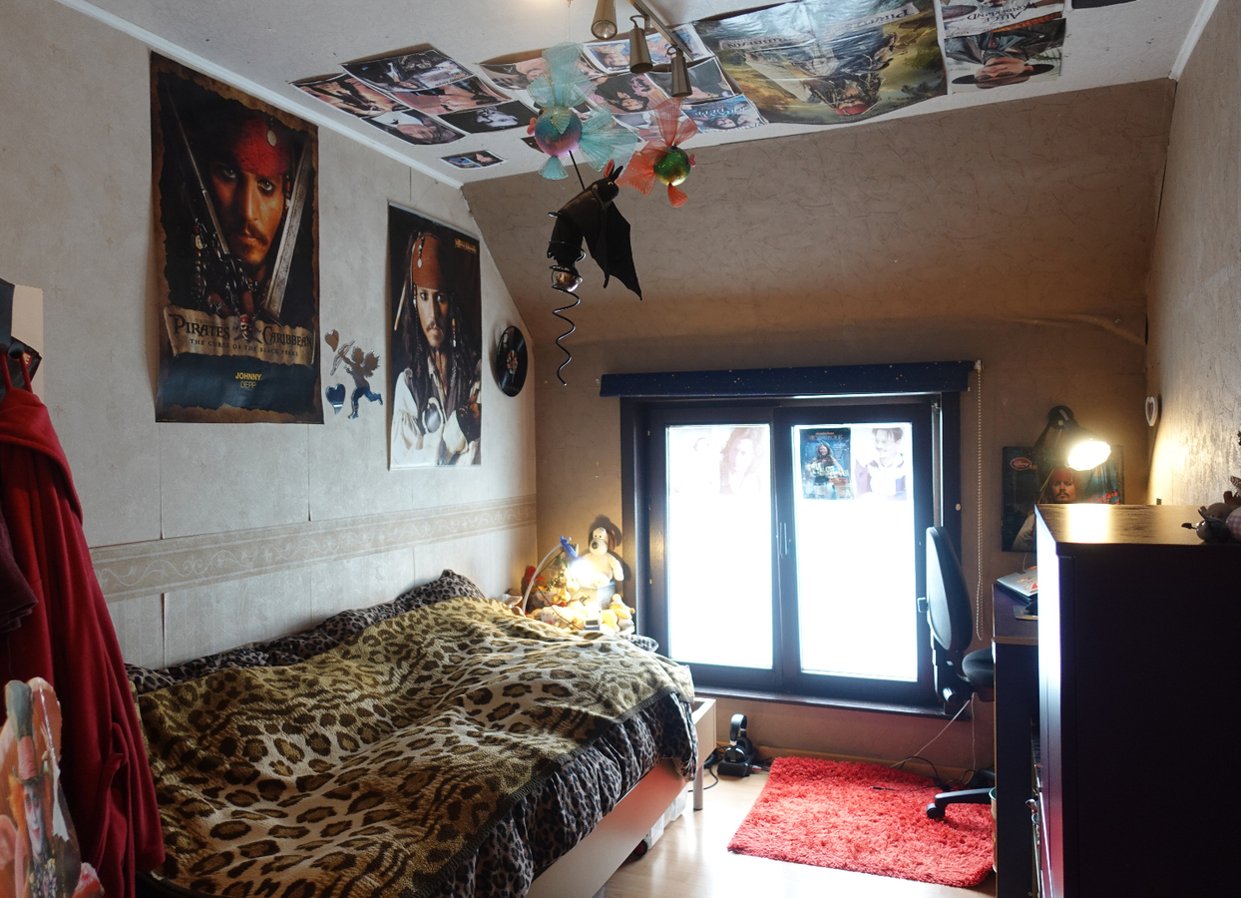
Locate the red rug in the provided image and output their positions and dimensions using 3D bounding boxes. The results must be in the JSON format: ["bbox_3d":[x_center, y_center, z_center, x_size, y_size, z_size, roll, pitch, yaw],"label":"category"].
[{"bbox_3d":[0.843,1.232,3.033,0.790,0.032,0.800,-1,0,23],"label":"red rug"}]

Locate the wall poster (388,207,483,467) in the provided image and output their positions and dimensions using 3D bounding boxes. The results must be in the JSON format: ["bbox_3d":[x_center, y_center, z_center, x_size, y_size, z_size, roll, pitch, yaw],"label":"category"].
[{"bbox_3d":[-0.673,-0.392,3.381,0.015,0.915,0.605,-1,0,23],"label":"wall poster"}]

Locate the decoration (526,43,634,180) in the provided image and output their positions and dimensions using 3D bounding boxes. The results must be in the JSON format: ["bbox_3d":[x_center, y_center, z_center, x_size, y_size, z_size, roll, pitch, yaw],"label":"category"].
[{"bbox_3d":[-0.088,-0.729,1.950,0.235,0.280,0.130,-1,0,-12],"label":"decoration"}]

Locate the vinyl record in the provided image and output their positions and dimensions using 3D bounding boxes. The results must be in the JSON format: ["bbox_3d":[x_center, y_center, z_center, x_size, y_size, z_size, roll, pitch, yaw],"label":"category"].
[{"bbox_3d":[-0.464,-0.376,3.841,0.020,0.302,0.302,-1,0,20],"label":"vinyl record"}]

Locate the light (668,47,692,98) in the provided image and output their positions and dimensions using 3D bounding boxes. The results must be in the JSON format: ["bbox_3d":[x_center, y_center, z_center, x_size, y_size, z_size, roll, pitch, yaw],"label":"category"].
[{"bbox_3d":[0.150,-0.936,2.240,0.048,0.105,0.048,-4,0,0],"label":"light"}]

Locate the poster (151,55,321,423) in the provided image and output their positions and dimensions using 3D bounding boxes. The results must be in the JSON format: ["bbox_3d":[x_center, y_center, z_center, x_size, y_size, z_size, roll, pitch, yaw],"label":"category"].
[{"bbox_3d":[-1.035,-0.528,2.503,0.012,0.915,0.605,-1,0,23],"label":"poster"}]

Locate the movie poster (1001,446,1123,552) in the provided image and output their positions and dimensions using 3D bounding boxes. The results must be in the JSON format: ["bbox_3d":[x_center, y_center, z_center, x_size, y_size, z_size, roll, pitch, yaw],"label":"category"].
[{"bbox_3d":[1.577,0.181,3.212,0.387,0.383,0.012,-1,0,23],"label":"movie poster"}]

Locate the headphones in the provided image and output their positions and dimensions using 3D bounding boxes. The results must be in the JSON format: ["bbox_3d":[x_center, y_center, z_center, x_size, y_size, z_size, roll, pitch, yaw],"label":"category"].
[{"bbox_3d":[0.478,1.140,3.533,0.078,0.180,0.165,-1,0,29],"label":"headphones"}]

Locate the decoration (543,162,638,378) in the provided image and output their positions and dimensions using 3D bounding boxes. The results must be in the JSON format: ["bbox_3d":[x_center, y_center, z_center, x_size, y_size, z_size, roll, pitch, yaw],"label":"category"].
[{"bbox_3d":[-0.055,-0.333,1.700,0.175,0.400,0.170,-1,0,6],"label":"decoration"}]

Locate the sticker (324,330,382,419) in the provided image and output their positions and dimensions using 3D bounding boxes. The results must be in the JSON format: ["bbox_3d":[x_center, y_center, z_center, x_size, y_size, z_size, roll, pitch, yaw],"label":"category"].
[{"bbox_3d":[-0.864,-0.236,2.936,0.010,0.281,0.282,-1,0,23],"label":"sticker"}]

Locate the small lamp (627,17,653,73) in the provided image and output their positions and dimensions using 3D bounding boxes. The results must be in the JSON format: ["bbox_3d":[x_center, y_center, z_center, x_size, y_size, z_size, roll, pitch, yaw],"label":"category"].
[{"bbox_3d":[0.045,-0.923,2.050,0.056,0.118,0.056,-1,0,0],"label":"small lamp"}]

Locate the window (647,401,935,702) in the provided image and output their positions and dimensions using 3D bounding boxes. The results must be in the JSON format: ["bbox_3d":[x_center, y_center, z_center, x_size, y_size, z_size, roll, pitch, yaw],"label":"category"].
[{"bbox_3d":[0.682,0.403,3.755,1.200,1.200,0.090,-1,0,23],"label":"window"}]

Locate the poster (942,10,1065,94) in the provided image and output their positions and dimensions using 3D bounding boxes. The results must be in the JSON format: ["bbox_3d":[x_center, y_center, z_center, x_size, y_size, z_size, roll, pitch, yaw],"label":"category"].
[{"bbox_3d":[1.040,-1.048,2.437,0.290,0.012,0.400,-1,0,23],"label":"poster"}]

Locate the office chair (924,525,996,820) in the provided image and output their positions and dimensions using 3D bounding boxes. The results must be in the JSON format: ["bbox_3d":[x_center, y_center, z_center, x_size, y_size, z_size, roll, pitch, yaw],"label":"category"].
[{"bbox_3d":[1.295,0.743,2.856,0.600,0.980,0.580,-1,0,11],"label":"office chair"}]

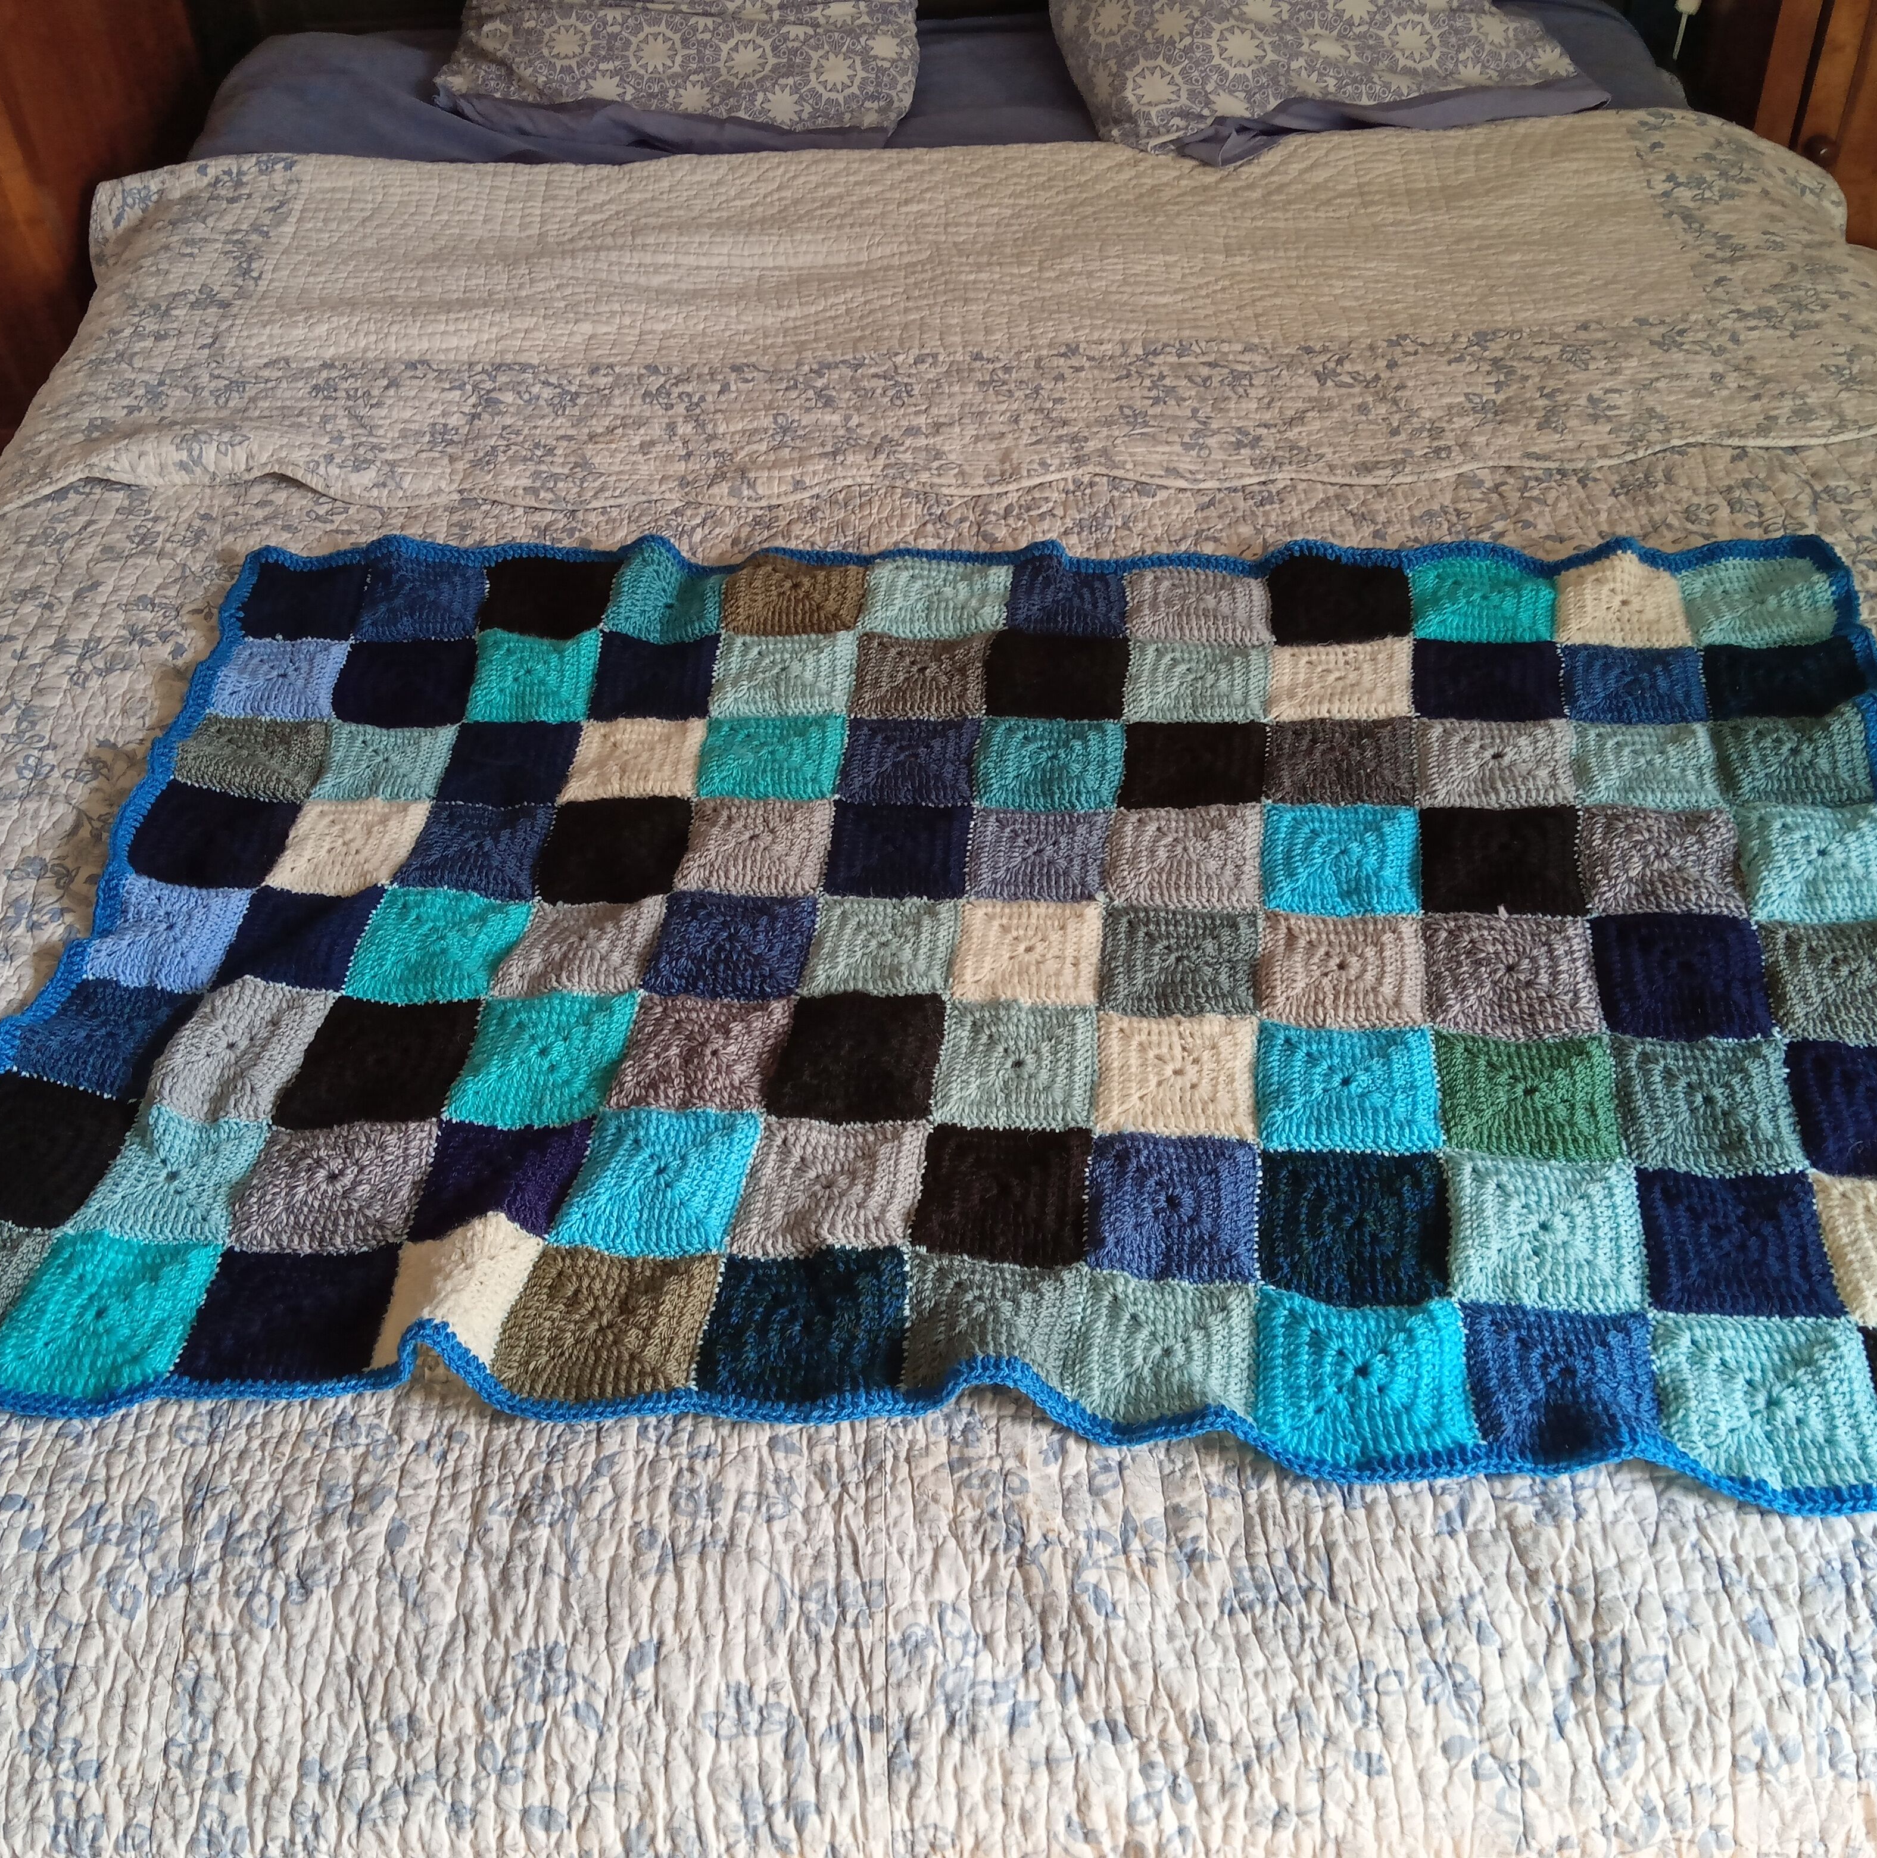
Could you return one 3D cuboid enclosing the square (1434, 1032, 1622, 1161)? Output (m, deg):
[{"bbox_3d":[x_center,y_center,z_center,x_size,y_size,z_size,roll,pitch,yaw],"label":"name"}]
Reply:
[{"bbox_3d":[0.342,0.095,1.168,0.100,0.014,0.100,2,44,8],"label":"square"}]

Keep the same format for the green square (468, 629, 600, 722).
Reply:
[{"bbox_3d":[-0.315,-0.198,1.556,0.099,0.014,0.111,-2,43,3],"label":"green square"}]

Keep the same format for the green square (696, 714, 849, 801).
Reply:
[{"bbox_3d":[-0.116,-0.119,1.398,0.099,0.012,0.093,0,45,6],"label":"green square"}]

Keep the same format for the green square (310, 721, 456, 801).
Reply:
[{"bbox_3d":[-0.395,-0.120,1.430,0.098,0.012,0.092,0,45,6],"label":"green square"}]

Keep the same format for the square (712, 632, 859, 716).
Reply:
[{"bbox_3d":[-0.112,-0.185,1.465,0.101,0.012,0.098,0,45,6],"label":"square"}]

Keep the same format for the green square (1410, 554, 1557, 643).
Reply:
[{"bbox_3d":[0.414,-0.247,1.522,0.103,0.014,0.098,2,44,8],"label":"green square"}]

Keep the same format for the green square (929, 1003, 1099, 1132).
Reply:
[{"bbox_3d":[0.047,0.081,1.182,0.097,0.012,0.095,3,46,9],"label":"green square"}]

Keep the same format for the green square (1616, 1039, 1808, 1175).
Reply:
[{"bbox_3d":[0.431,0.095,1.127,0.098,0.012,0.097,1,45,7],"label":"green square"}]

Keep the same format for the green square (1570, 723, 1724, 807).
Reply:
[{"bbox_3d":[0.483,-0.113,1.371,0.098,0.014,0.097,1,44,7],"label":"green square"}]

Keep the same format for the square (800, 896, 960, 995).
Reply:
[{"bbox_3d":[-0.036,0.012,1.301,0.099,0.014,0.097,2,44,7],"label":"square"}]

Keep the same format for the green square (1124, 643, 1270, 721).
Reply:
[{"bbox_3d":[0.184,-0.176,1.423,0.100,0.012,0.093,1,45,7],"label":"green square"}]

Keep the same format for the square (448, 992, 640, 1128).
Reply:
[{"bbox_3d":[-0.247,0.079,1.255,0.100,0.014,0.102,0,43,5],"label":"square"}]

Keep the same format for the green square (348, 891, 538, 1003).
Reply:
[{"bbox_3d":[-0.321,0.009,1.293,0.100,0.012,0.094,3,46,9],"label":"green square"}]

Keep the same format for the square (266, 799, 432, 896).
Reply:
[{"bbox_3d":[-0.404,-0.059,1.369,0.095,0.012,0.092,2,45,8],"label":"square"}]

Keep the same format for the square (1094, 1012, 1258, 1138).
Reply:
[{"bbox_3d":[0.142,0.087,1.200,0.099,0.014,0.100,3,44,9],"label":"square"}]

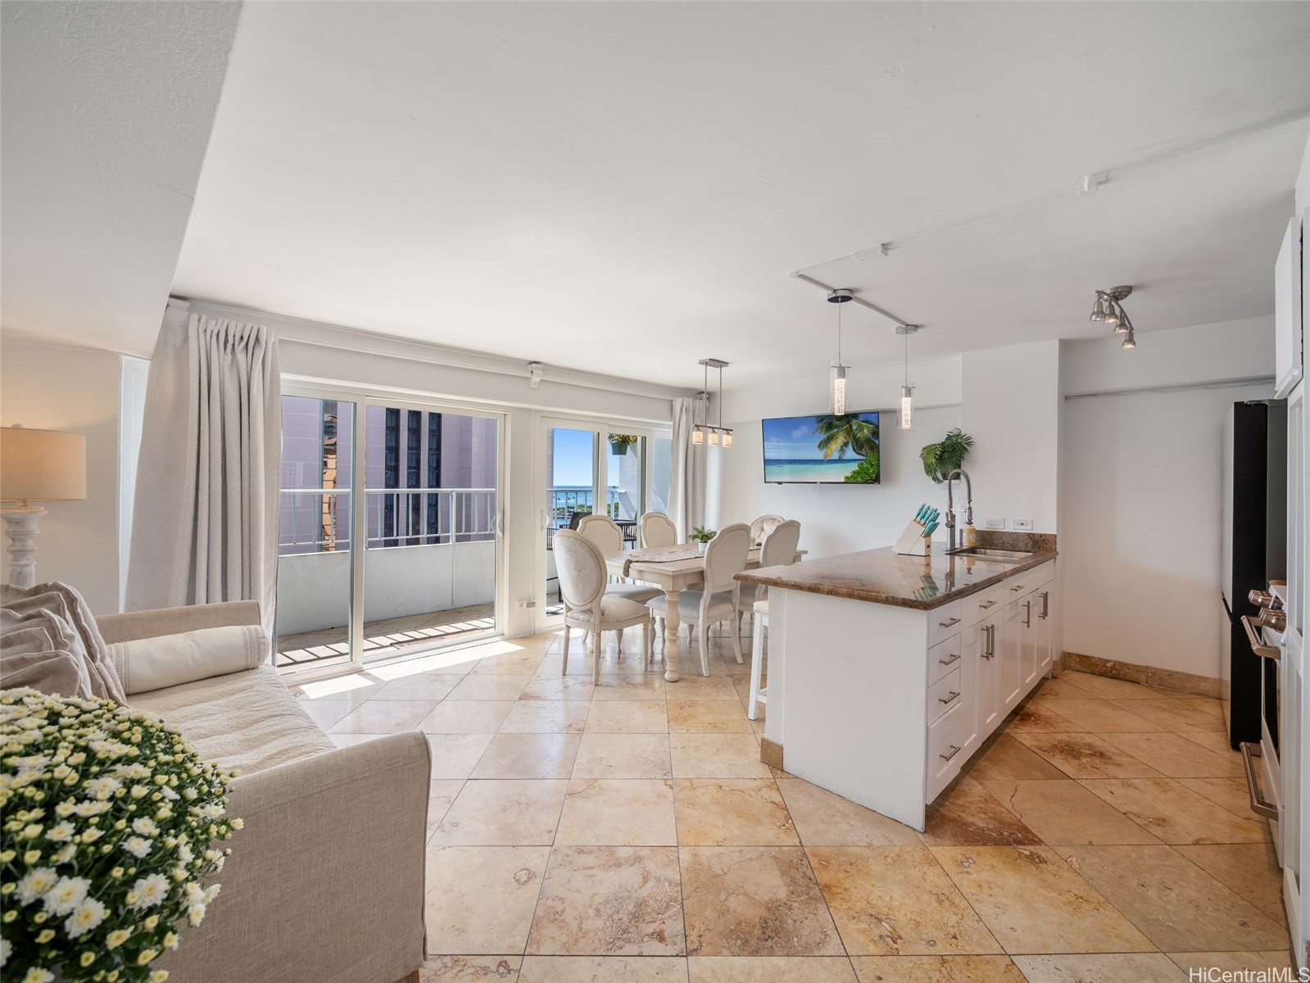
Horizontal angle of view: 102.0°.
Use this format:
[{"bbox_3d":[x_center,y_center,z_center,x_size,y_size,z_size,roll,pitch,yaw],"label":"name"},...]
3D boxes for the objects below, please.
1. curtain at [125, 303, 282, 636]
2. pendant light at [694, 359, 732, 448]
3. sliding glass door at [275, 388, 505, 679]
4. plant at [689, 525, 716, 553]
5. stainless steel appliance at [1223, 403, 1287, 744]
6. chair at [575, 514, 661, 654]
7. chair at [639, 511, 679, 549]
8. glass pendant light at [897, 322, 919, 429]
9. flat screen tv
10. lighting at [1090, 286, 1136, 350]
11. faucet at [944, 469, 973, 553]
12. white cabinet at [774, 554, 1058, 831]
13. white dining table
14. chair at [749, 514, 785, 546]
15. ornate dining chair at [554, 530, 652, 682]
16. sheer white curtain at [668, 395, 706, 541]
[{"bbox_3d":[-2.637,0.145,3.167,0.240,2.320,0.660,0,0,45],"label":"curtain"},{"bbox_3d":[0.509,-0.731,4.518,0.510,0.700,0.115,0,0,-45],"label":"pendant light"},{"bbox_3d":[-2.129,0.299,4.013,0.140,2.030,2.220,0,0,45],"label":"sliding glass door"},{"bbox_3d":[0.439,0.436,4.707,0.240,0.240,0.240,0,0,0],"label":"plant"},{"bbox_3d":[3.530,0.435,2.793,0.720,1.790,0.840,0,0,45],"label":"stainless steel appliance"},{"bbox_3d":[-0.315,0.771,4.518,0.510,1.070,0.620,-1,1,-45],"label":"chair"},{"bbox_3d":[0.260,0.772,5.075,0.530,1.090,0.640,0,0,-43],"label":"chair"},{"bbox_3d":[1.639,-0.731,3.445,0.135,0.680,0.135,-1,1,-45],"label":"glass pendant light"},{"bbox_3d":[1.553,-0.388,5.026,1.090,0.640,0.070,0,6,34],"label":"flat screen tv"},{"bbox_3d":[2.512,-0.962,2.877,0.800,0.220,0.150,0,0,-41],"label":"lighting"},{"bbox_3d":[2.145,0.140,3.728,0.090,0.570,0.190,0,0,-40],"label":"faucet"},{"bbox_3d":[1.682,0.880,3.146,2.390,0.880,0.700,-1,1,-44],"label":"white cabinet"},{"bbox_3d":[0.409,0.923,4.630,1.780,0.765,1.040,-1,1,-43],"label":"white dining table"},{"bbox_3d":[1.023,0.788,5.240,0.620,1.060,0.520,0,0,-43],"label":"chair"},{"bbox_3d":[-0.385,0.793,3.823,0.490,1.040,0.580,1,1,45],"label":"ornate dining chair"},{"bbox_3d":[0.339,0.125,5.743,0.560,2.320,0.150,-1,1,-45],"label":"sheer white curtain"}]

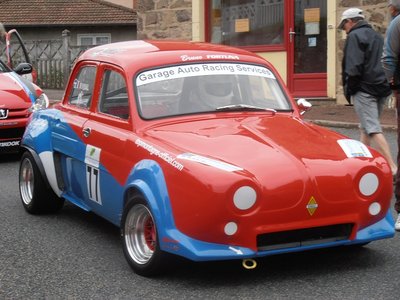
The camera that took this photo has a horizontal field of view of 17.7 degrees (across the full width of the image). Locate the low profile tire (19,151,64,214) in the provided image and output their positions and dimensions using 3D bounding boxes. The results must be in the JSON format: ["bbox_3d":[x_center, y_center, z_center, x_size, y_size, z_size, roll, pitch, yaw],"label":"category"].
[{"bbox_3d":[-1.220,0.234,9.998,0.265,0.515,0.515,-5,9,-25],"label":"low profile tire"}]

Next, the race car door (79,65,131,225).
[{"bbox_3d":[-0.609,-0.064,8.787,0.200,1.040,0.800,-5,9,-25],"label":"race car door"}]

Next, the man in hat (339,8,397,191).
[{"bbox_3d":[1.585,-0.491,12.100,0.480,1.700,0.540,5,9,36],"label":"man in hat"}]

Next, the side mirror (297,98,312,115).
[{"bbox_3d":[0.739,-0.305,9.067,0.115,0.100,0.090,-5,9,-25],"label":"side mirror"}]

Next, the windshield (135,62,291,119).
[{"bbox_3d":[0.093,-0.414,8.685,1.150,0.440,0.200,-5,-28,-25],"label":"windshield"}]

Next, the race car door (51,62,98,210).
[{"bbox_3d":[-0.910,-0.149,9.413,0.200,1.010,0.680,-5,9,-25],"label":"race car door"}]

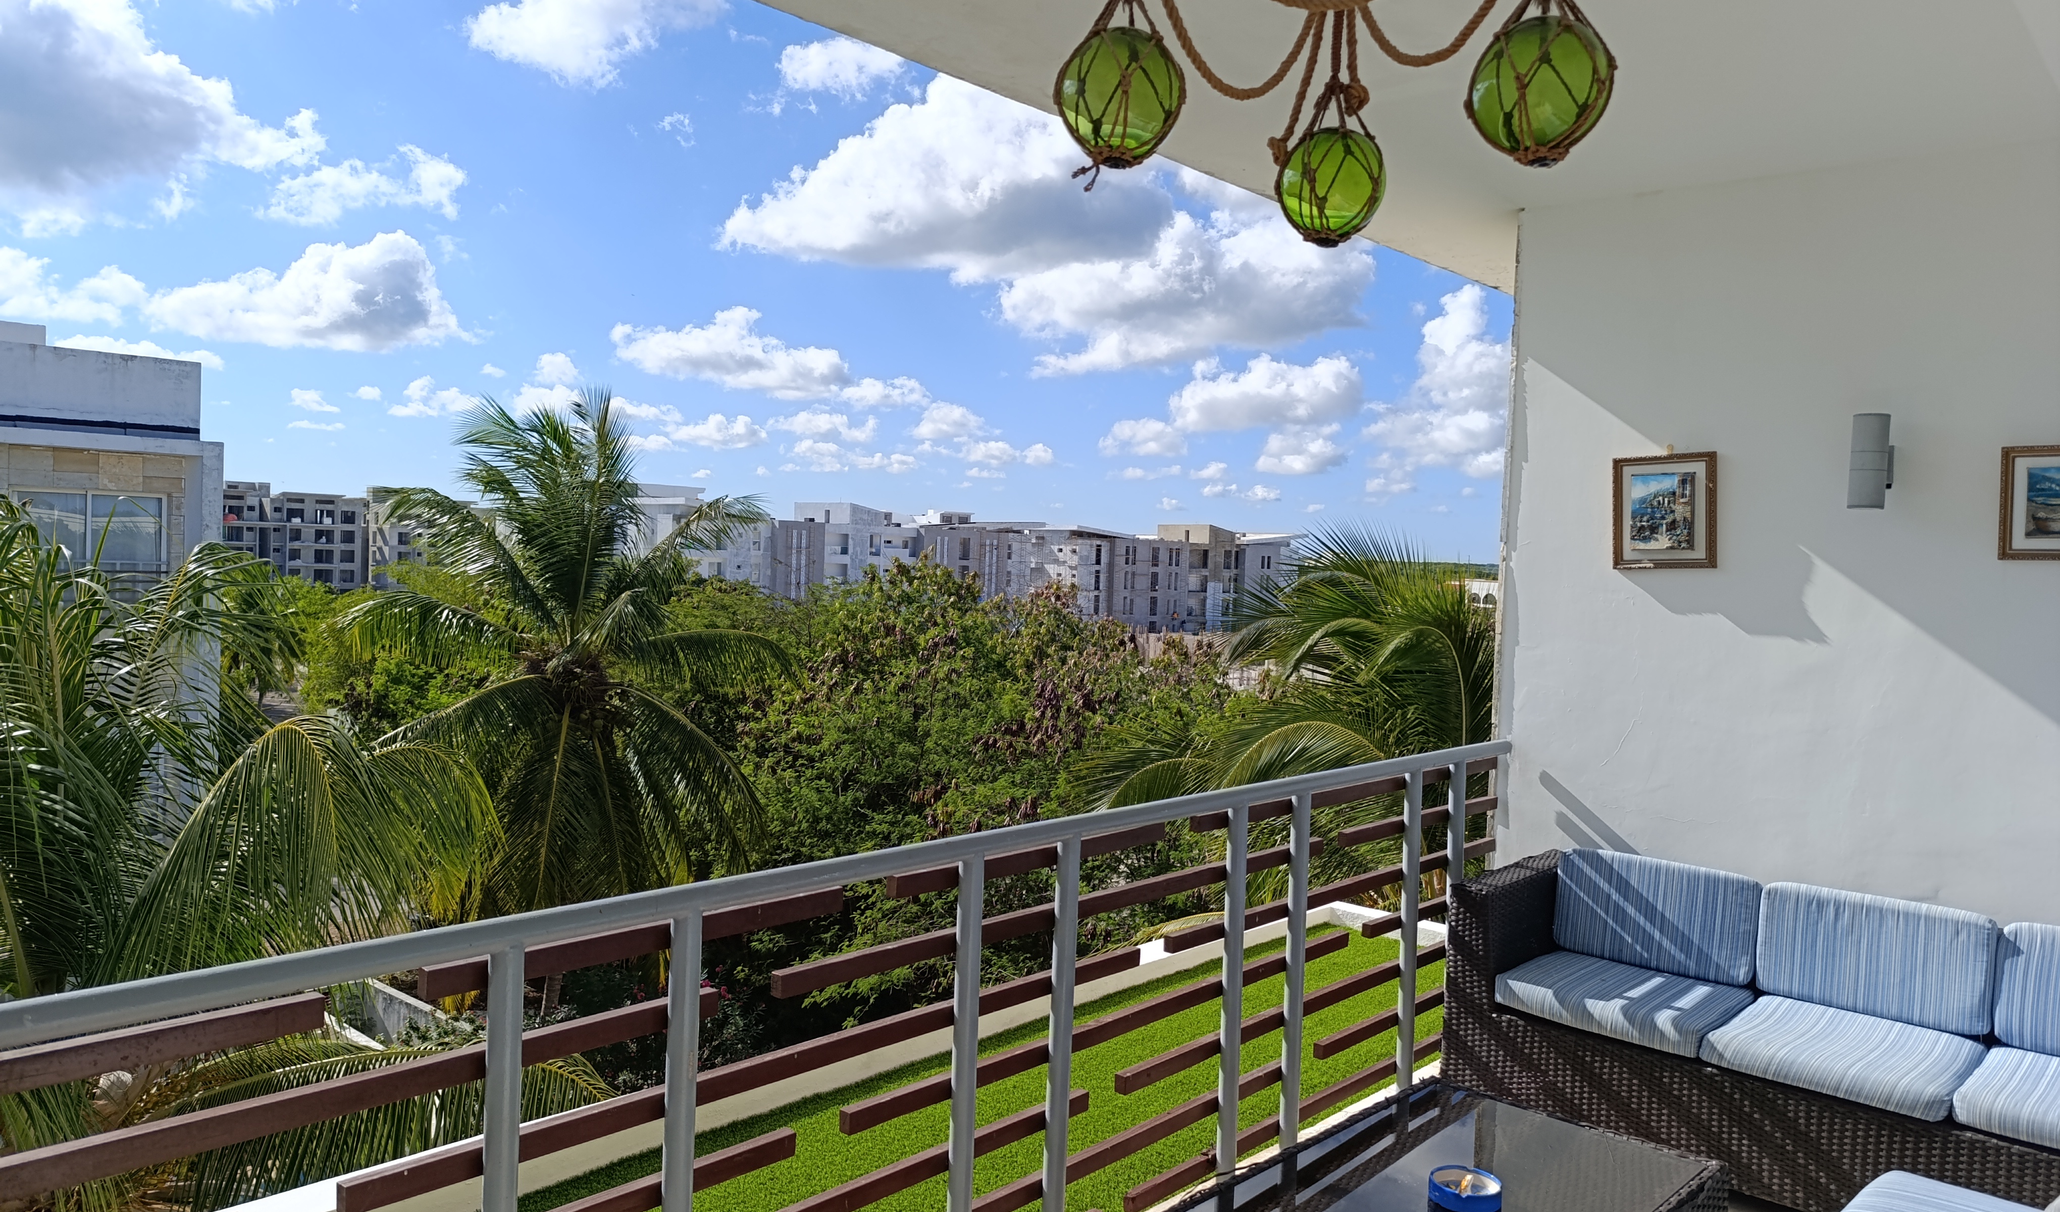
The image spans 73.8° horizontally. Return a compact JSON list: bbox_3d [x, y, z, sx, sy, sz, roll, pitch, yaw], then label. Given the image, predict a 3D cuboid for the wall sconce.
[{"bbox_3d":[2.225,-0.381,3.628,0.090,0.244,0.120,4,3,43],"label":"wall sconce"}]

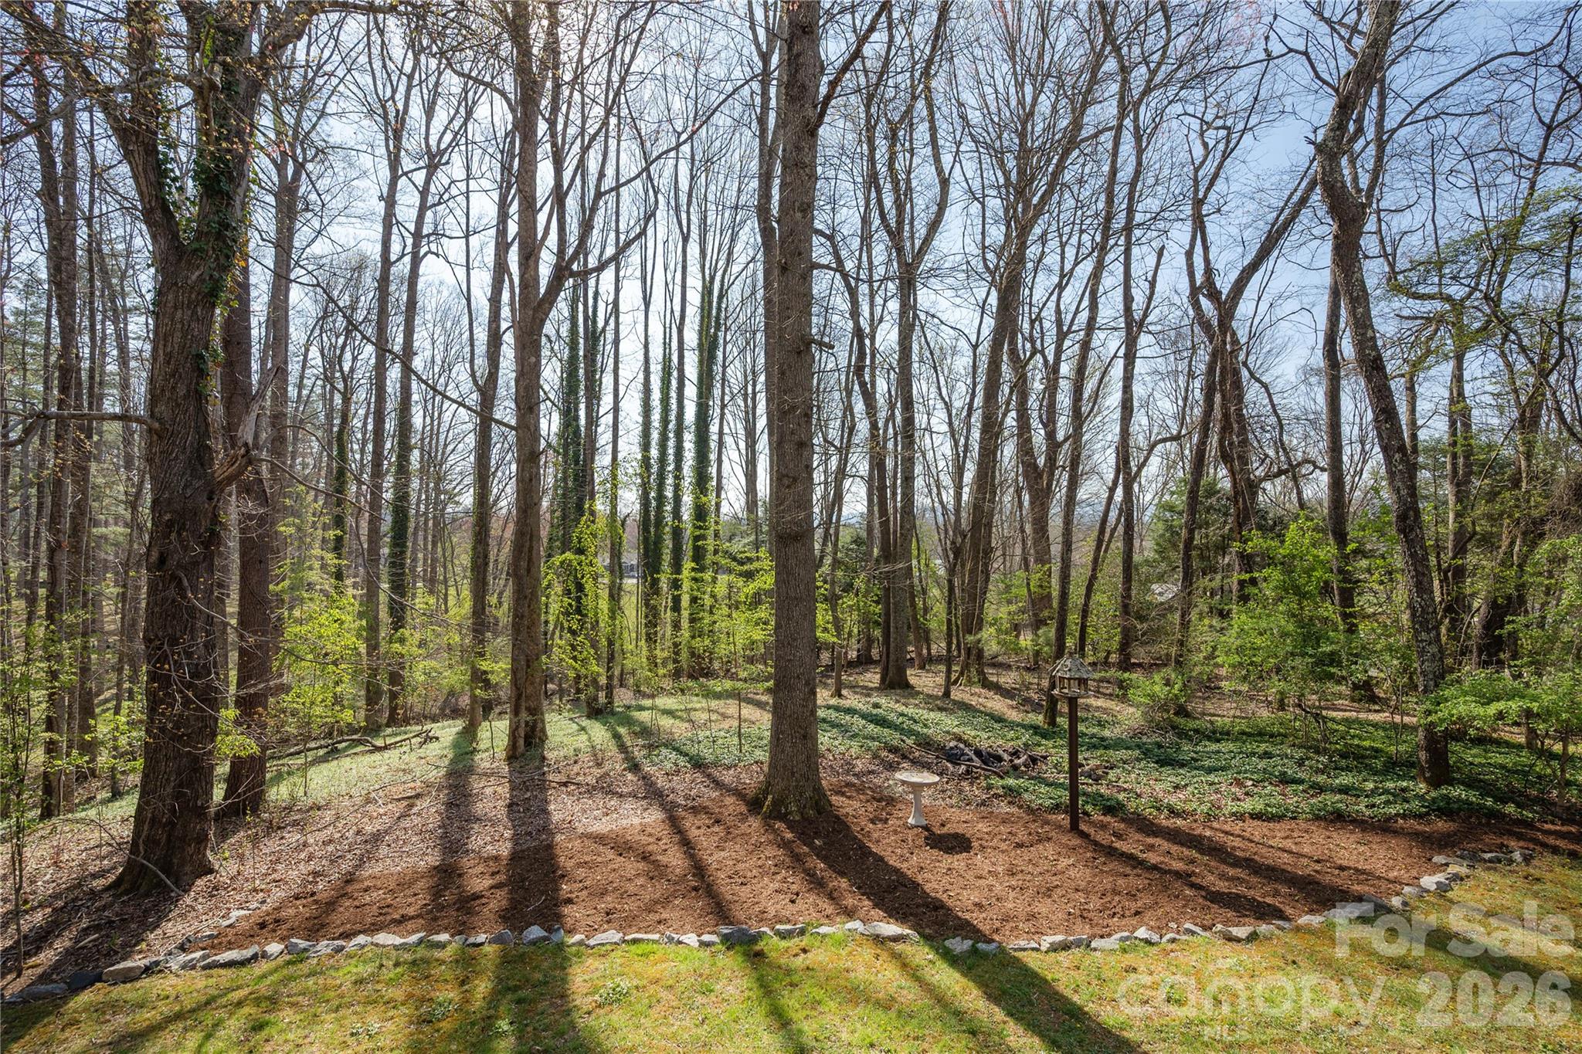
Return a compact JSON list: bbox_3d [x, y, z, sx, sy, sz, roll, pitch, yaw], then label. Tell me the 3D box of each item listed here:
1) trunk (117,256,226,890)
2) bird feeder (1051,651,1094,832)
[{"bbox_3d":[-7.050,0.420,7.500,0.920,7.100,0.900,1,-2,-17],"label":"trunk"},{"bbox_3d":[3.160,2.410,7.400,0.450,2.020,0.450,0,-2,17],"label":"bird feeder"}]

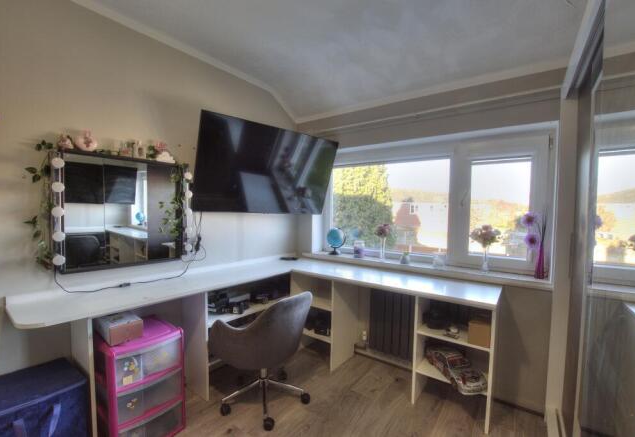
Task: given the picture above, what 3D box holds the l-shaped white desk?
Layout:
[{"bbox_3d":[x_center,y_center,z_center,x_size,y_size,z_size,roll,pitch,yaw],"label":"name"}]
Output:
[{"bbox_3d":[-0.119,0.801,1.613,1.911,0.780,2.114,2,1,36],"label":"l-shaped white desk"}]

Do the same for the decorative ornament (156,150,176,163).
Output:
[{"bbox_3d":[-1.010,-0.406,1.828,0.039,0.065,0.114,2,1,36],"label":"decorative ornament"}]

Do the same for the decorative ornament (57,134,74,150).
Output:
[{"bbox_3d":[-1.308,-0.395,1.420,0.064,0.070,0.061,2,1,36],"label":"decorative ornament"}]

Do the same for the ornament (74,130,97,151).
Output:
[{"bbox_3d":[-1.258,-0.423,1.487,0.084,0.114,0.093,2,1,36],"label":"ornament"}]

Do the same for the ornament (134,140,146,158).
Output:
[{"bbox_3d":[-1.102,-0.426,1.700,0.044,0.102,0.055,2,1,36],"label":"ornament"}]

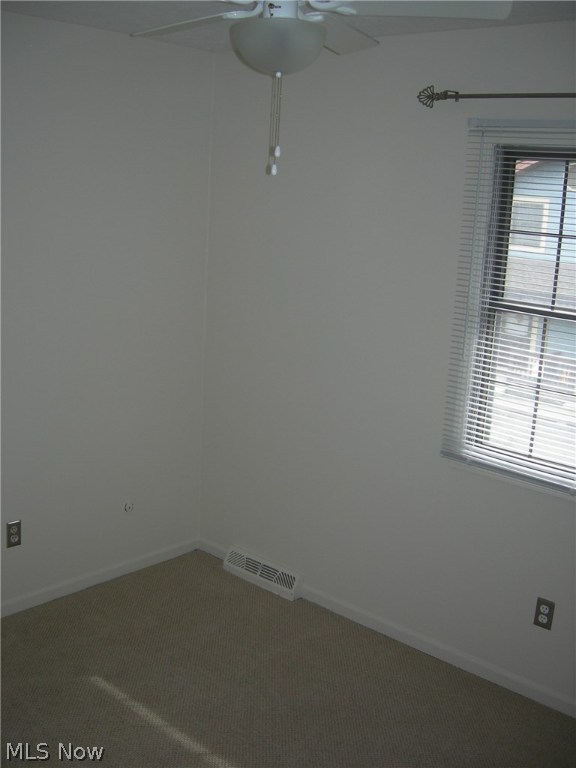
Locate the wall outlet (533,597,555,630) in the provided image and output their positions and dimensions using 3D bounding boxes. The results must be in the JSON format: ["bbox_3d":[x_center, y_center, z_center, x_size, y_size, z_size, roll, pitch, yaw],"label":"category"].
[{"bbox_3d":[0.965,0.867,3.013,0.070,0.114,0.009,14,17,40],"label":"wall outlet"}]

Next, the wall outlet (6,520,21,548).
[{"bbox_3d":[-1.175,0.645,3.429,0.009,0.114,0.070,14,17,40],"label":"wall outlet"}]

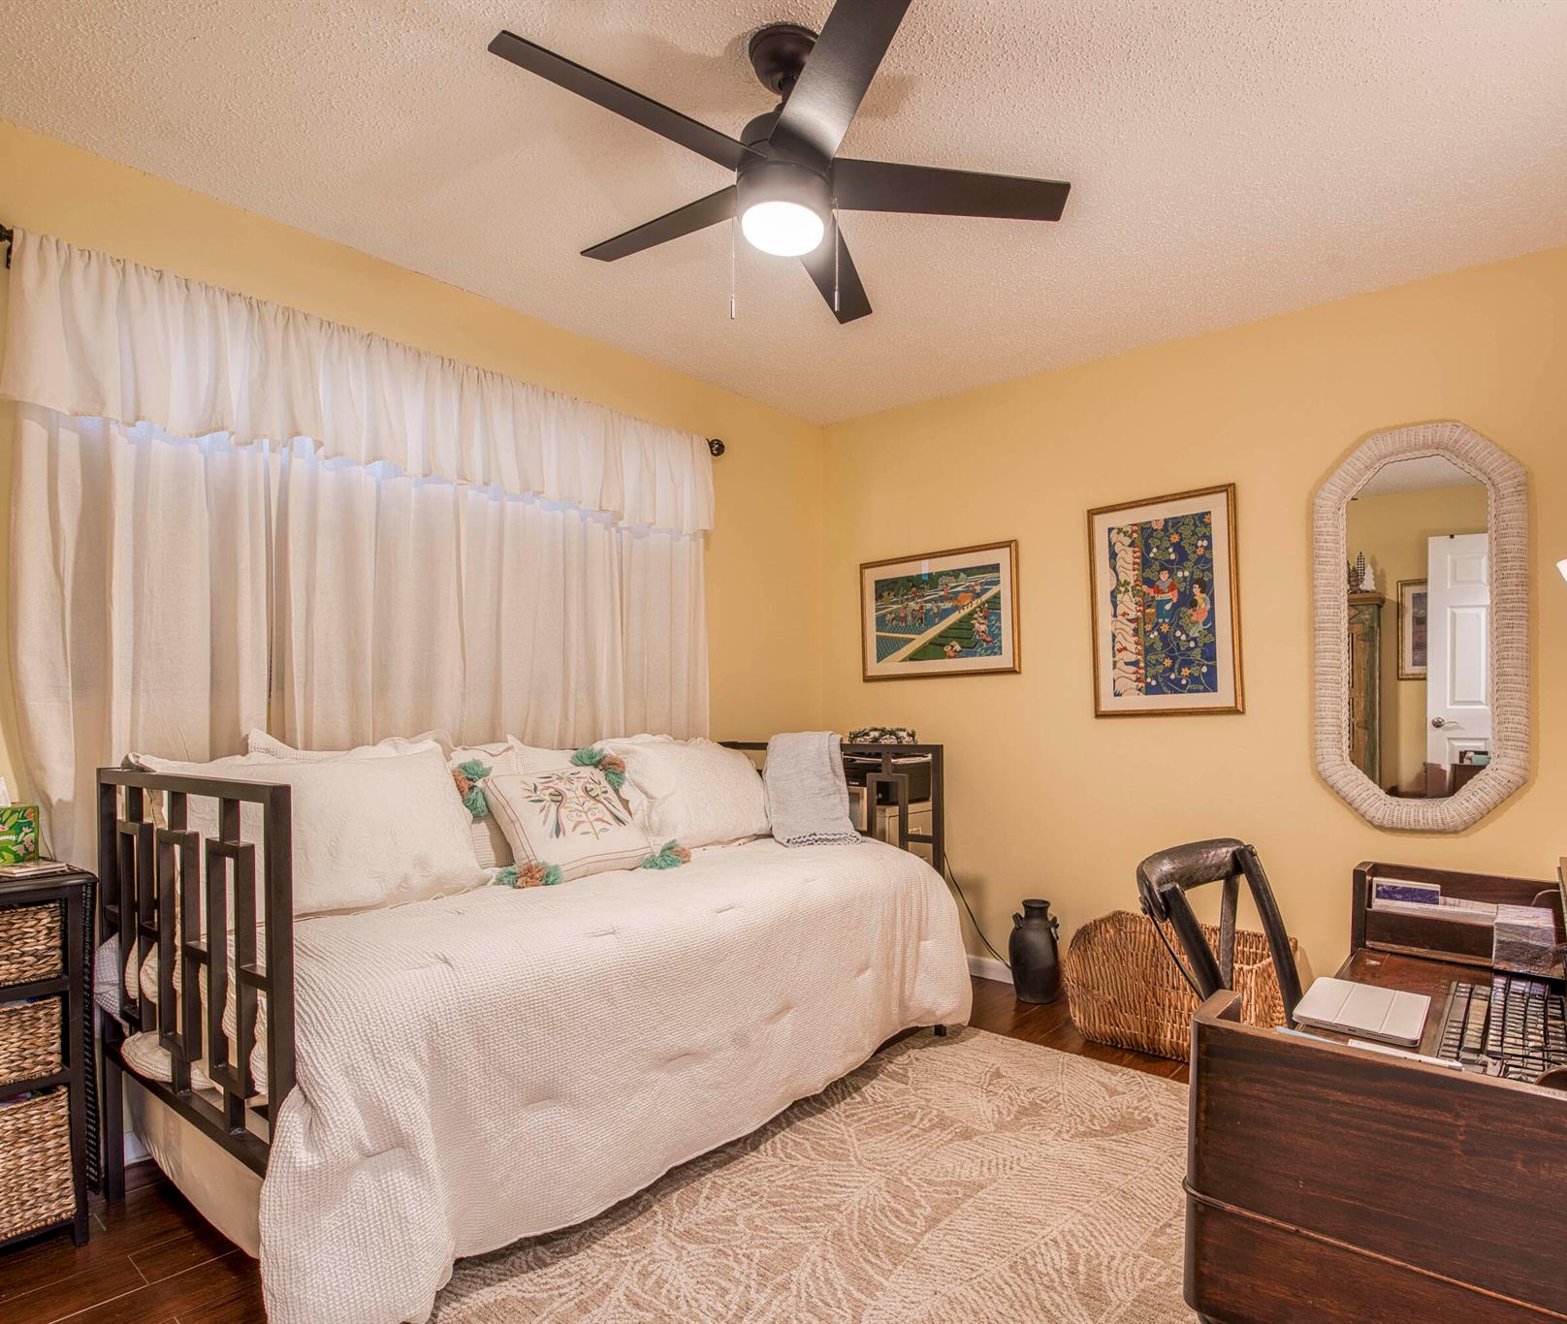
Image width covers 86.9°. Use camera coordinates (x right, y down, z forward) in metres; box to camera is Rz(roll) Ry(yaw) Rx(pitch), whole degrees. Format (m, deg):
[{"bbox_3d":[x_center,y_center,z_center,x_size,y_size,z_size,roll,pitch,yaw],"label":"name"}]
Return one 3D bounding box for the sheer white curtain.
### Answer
[{"bbox_3d":[-0.976,-0.059,2.502,0.120,1.680,2.020,-1,-1,41],"label":"sheer white curtain"}]

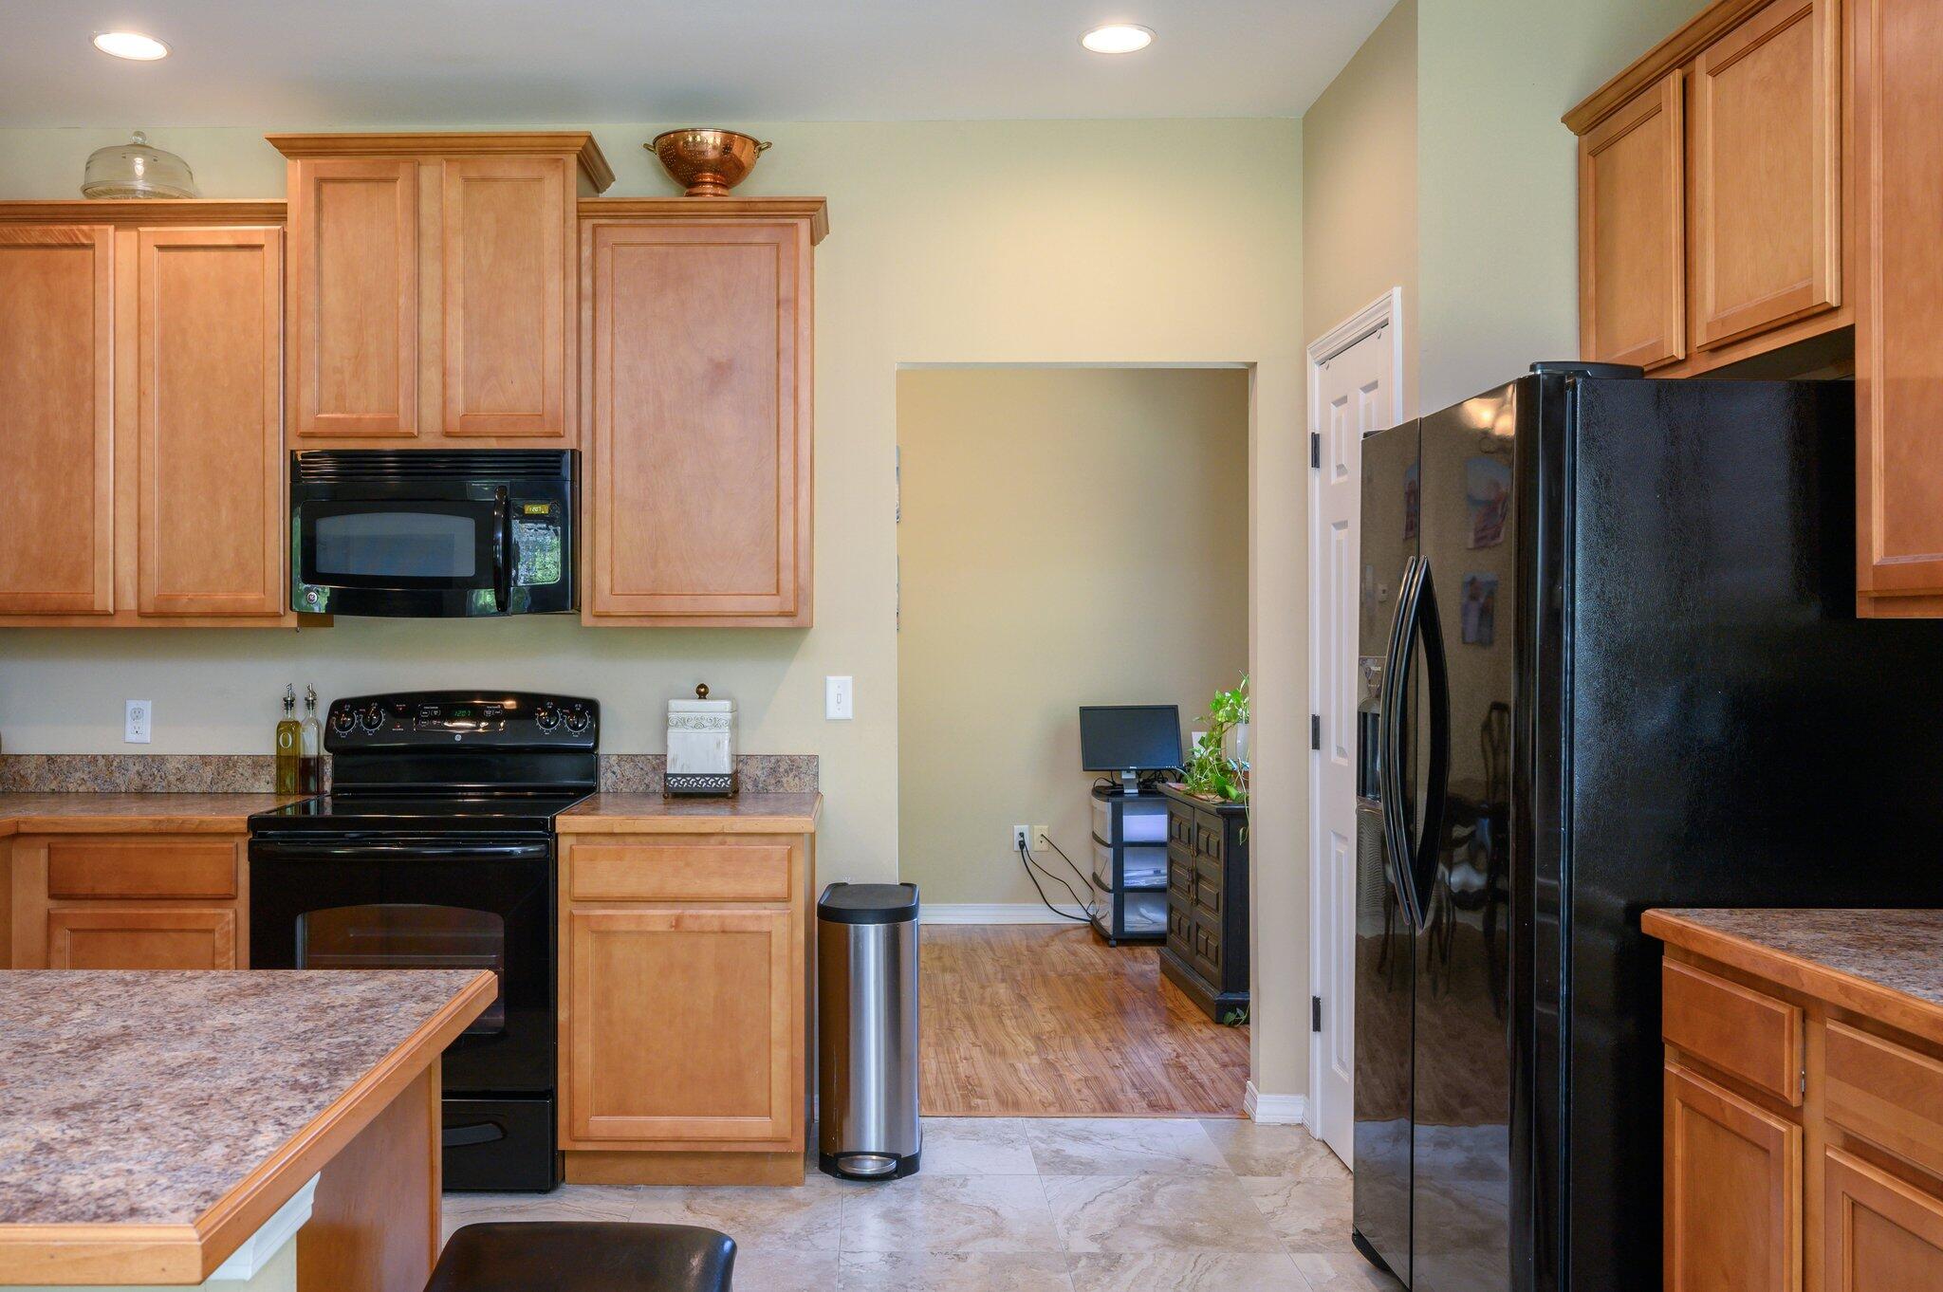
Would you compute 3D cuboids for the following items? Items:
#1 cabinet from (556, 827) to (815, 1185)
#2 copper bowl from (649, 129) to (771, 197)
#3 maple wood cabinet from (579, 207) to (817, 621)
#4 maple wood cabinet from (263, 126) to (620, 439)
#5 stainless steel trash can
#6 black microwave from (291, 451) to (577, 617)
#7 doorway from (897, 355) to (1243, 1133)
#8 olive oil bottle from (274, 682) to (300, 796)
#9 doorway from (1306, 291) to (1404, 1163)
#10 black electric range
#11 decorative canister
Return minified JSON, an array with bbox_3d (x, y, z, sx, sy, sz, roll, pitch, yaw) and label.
[{"bbox_3d":[-0.715,0.887,3.815,0.610,0.885,0.610,0,0,-2],"label":"cabinet"},{"bbox_3d":[-0.700,-1.260,3.890,0.330,0.190,0.290,0,0,-2],"label":"copper bowl"},{"bbox_3d":[-0.710,-0.606,3.940,0.630,1.110,0.355,0,0,-2],"label":"maple wood cabinet"},{"bbox_3d":[-1.402,-0.917,3.930,0.810,0.800,0.385,0,0,-2],"label":"maple wood cabinet"},{"bbox_3d":[-0.267,0.990,3.790,0.255,0.680,0.340,0,0,-2],"label":"stainless steel trash can"},{"bbox_3d":[-1.394,-0.291,3.925,0.750,0.425,0.390,0,0,-2],"label":"black microwave"},{"bbox_3d":[0.290,0.265,4.180,1.010,2.135,0.130,0,0,-2],"label":"doorway"},{"bbox_3d":[-1.890,0.262,4.030,0.061,0.303,0.061,0,0,-2],"label":"olive oil bottle"},{"bbox_3d":[1.000,0.247,3.717,0.100,2.160,0.710,0,0,-3],"label":"doorway"},{"bbox_3d":[-1.395,0.728,3.775,0.740,1.200,0.660,0,0,-2],"label":"black electric range"},{"bbox_3d":[-0.740,0.257,4.000,0.178,0.305,0.165,0,0,-2],"label":"decorative canister"}]

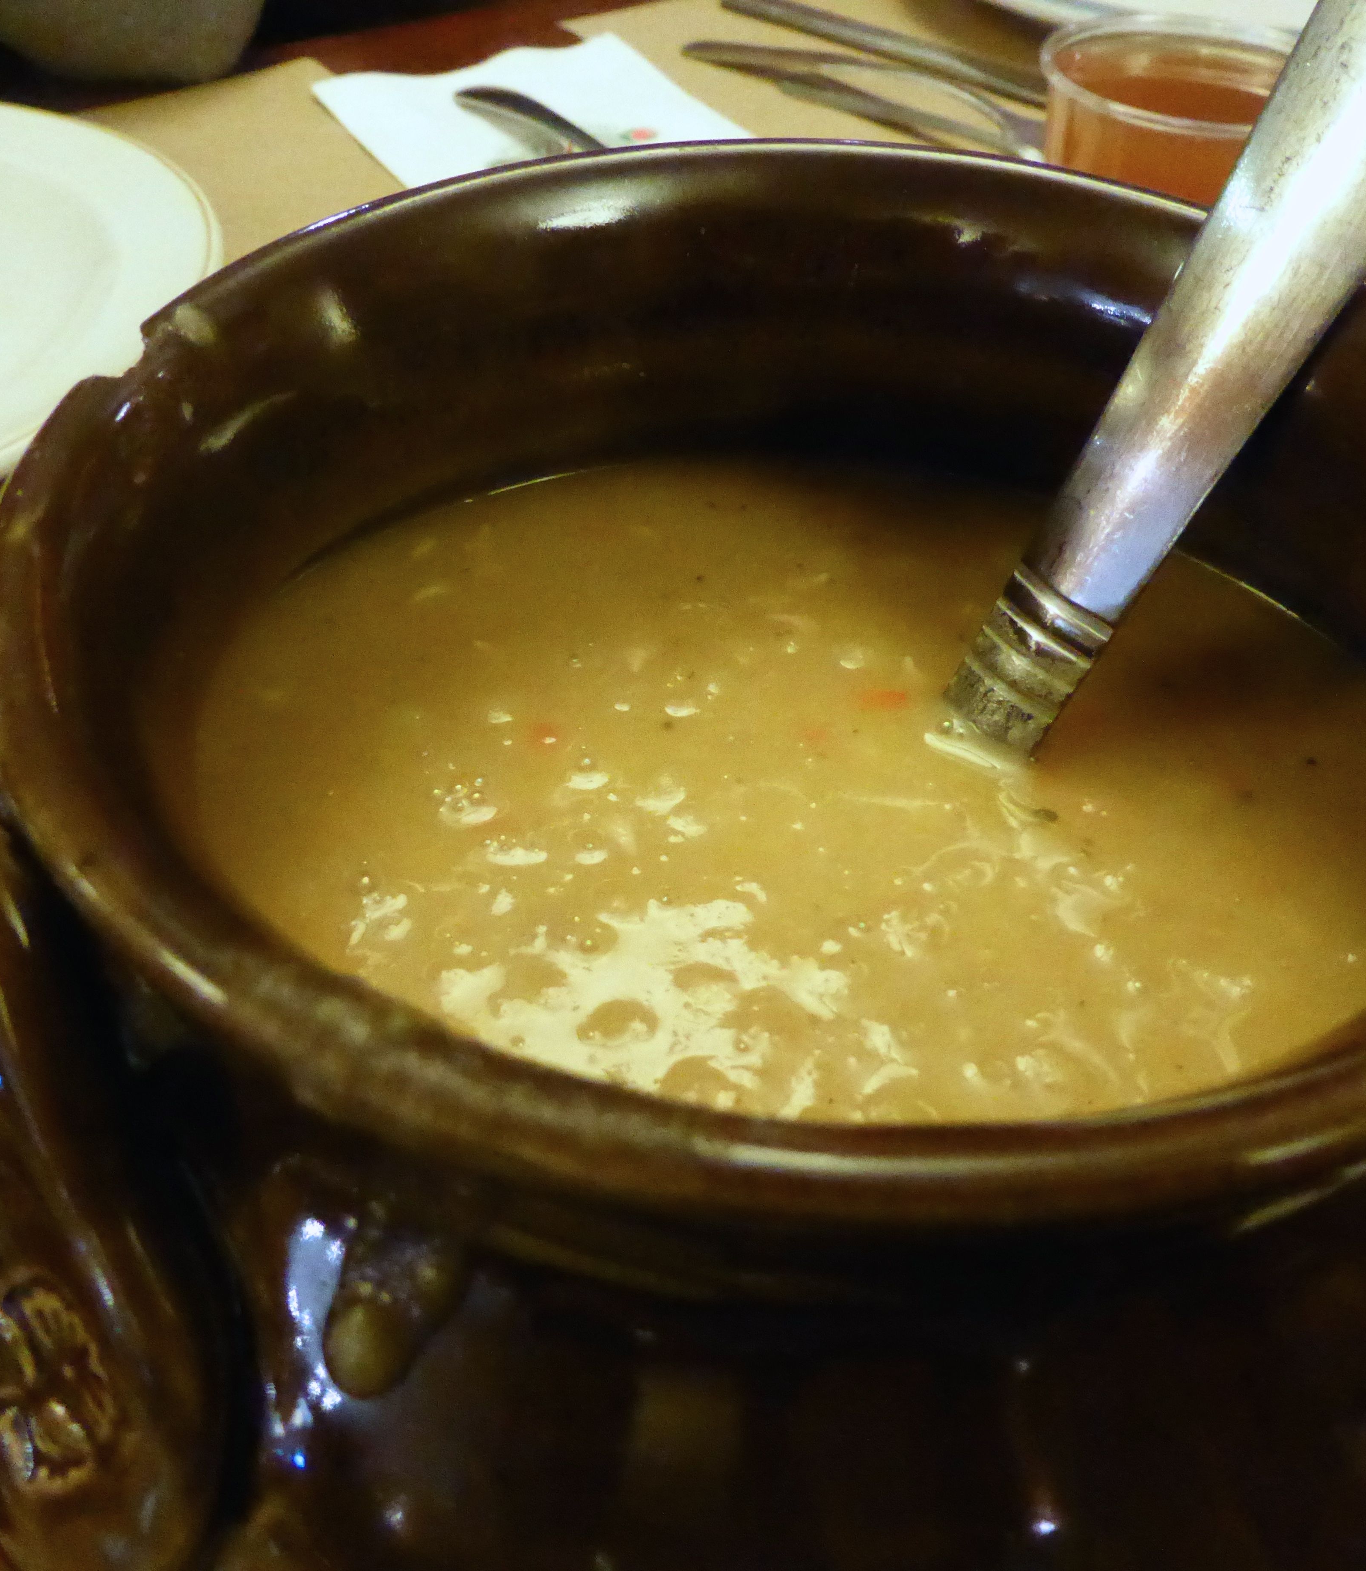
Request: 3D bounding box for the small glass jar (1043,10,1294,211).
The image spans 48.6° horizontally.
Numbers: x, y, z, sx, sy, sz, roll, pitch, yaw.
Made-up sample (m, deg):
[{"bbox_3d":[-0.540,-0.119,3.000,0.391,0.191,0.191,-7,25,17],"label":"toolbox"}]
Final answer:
[{"bbox_3d":[0.127,-0.159,0.395,0.077,0.056,0.077,1,44,0],"label":"small glass jar"}]

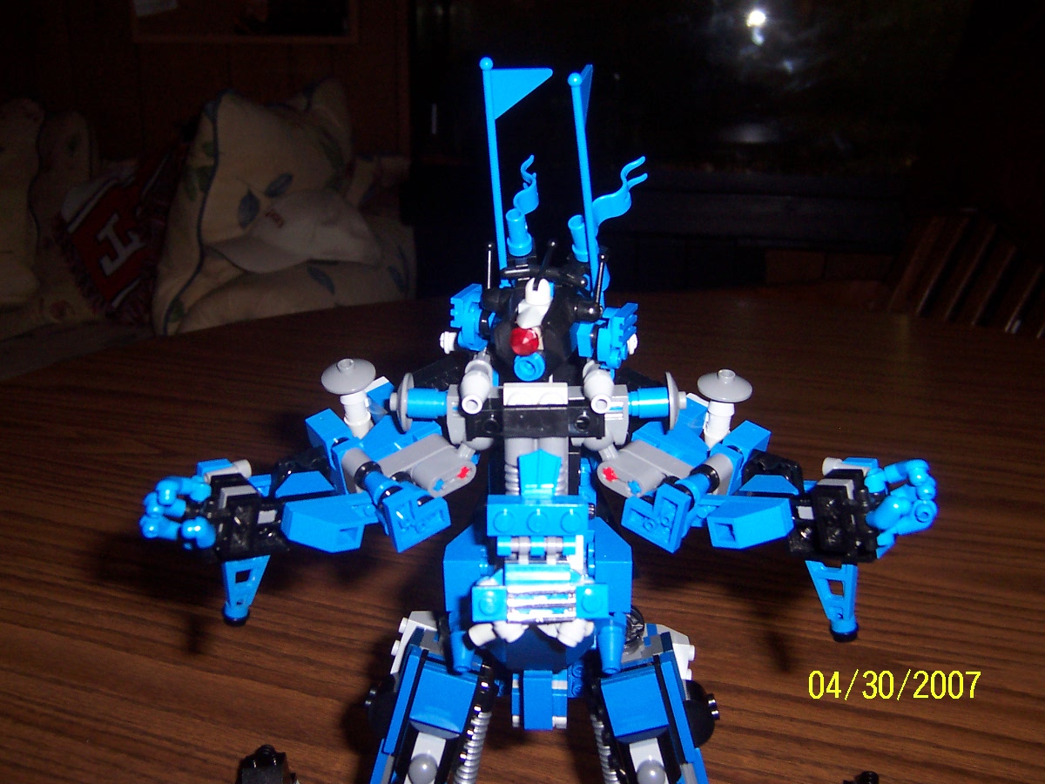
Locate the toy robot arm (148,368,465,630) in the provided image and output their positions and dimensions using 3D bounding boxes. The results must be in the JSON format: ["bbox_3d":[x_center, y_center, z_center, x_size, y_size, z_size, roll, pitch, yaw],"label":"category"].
[{"bbox_3d":[-0.054,0.025,0.300,0.081,0.051,0.068,1,18,0],"label":"toy robot arm"}]

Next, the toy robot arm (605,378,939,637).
[{"bbox_3d":[0.059,0.028,0.299,0.081,0.049,0.070,1,18,0],"label":"toy robot arm"}]

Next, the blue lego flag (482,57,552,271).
[{"bbox_3d":[0.000,-0.053,0.283,0.018,0.065,0.004,5,31,13],"label":"blue lego flag"}]

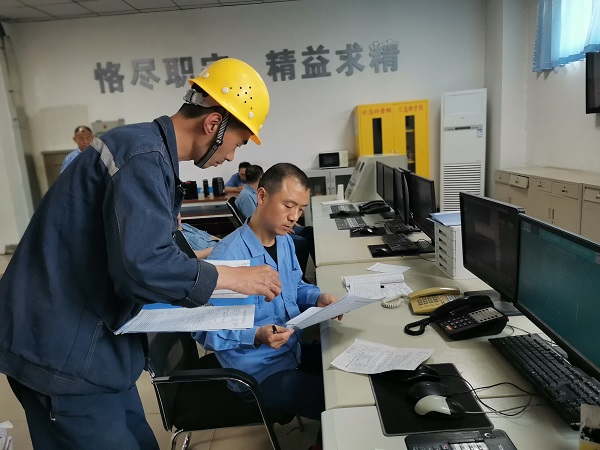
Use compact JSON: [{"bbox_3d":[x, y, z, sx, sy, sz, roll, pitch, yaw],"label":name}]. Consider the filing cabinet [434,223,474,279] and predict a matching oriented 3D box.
[{"bbox_3d":[0.863,0.090,2.171,0.330,0.250,0.275,-4,12,2],"label":"filing cabinet"}]

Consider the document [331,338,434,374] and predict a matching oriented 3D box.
[{"bbox_3d":[0.255,0.404,1.391,0.280,0.025,0.195,-2,11,26],"label":"document"}]

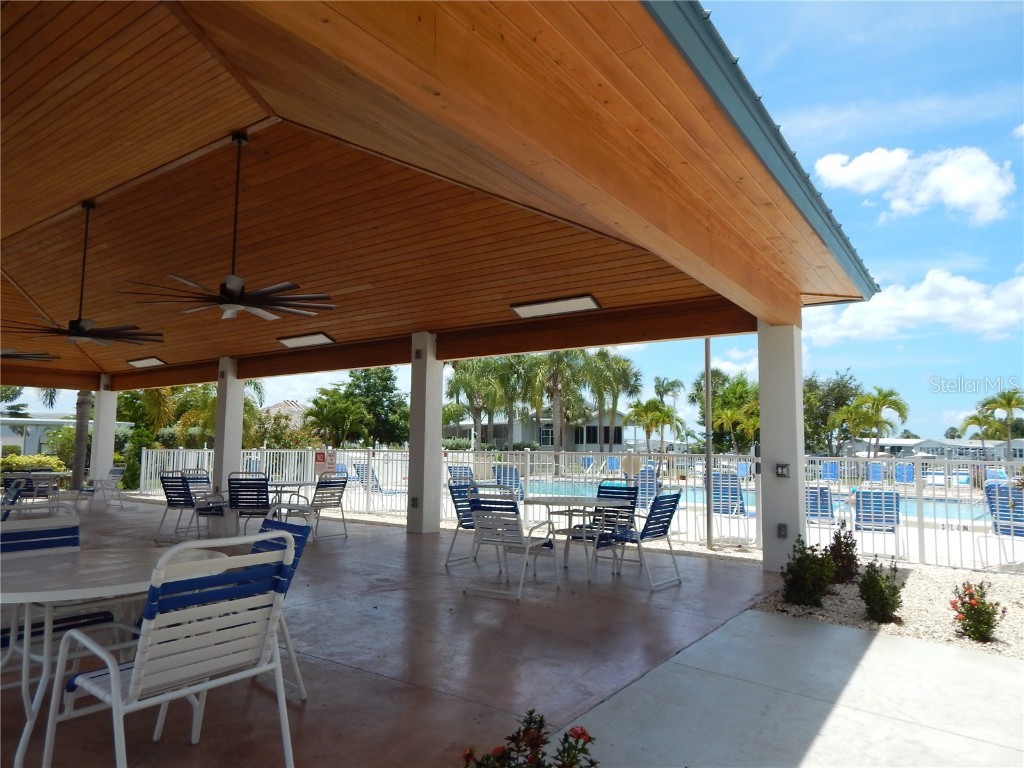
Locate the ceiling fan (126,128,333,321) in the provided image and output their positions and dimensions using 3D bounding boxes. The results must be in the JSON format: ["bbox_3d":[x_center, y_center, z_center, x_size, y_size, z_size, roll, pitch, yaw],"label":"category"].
[{"bbox_3d":[-2.798,-1.654,6.569,1.971,1.869,1.971,-3,-7,35],"label":"ceiling fan"}]

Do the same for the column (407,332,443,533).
[{"bbox_3d":[-1.322,0.730,9.929,0.346,2.984,0.346,-3,-7,35],"label":"column"}]

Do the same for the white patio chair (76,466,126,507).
[{"bbox_3d":[-8.048,1.975,12.722,0.580,0.900,0.660,-3,-6,35],"label":"white patio chair"}]

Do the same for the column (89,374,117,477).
[{"bbox_3d":[-9.937,1.260,15.854,0.361,2.945,0.361,-3,-7,34],"label":"column"}]

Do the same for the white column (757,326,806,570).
[{"bbox_3d":[2.882,0.642,6.989,0.346,2.688,0.346,-3,-7,35],"label":"white column"}]

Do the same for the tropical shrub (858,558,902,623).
[{"bbox_3d":[2.819,1.572,4.959,0.320,0.459,0.320,-3,-6,29],"label":"tropical shrub"}]

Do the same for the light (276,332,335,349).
[{"bbox_3d":[-3.596,-0.748,11.361,1.240,0.050,0.330,-3,-27,35],"label":"light"}]

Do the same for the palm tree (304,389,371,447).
[{"bbox_3d":[-6.846,1.899,25.343,2.600,3.459,2.600,2,-5,-15],"label":"palm tree"}]

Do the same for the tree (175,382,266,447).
[{"bbox_3d":[-9.447,1.380,20.834,3.000,3.647,3.000,3,-6,-24],"label":"tree"}]

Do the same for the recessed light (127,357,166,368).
[{"bbox_3d":[-8.137,-0.465,14.503,1.240,0.050,0.330,-3,-27,35],"label":"recessed light"}]

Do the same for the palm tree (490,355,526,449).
[{"bbox_3d":[-0.147,1.549,36.950,2.400,6.623,2.400,0,-6,0],"label":"palm tree"}]

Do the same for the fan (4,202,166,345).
[{"bbox_3d":[-5.683,-1.492,8.624,1.971,1.905,1.971,-3,-7,35],"label":"fan"}]

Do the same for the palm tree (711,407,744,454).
[{"bbox_3d":[11.303,2.831,33.849,1.850,3.325,1.850,-1,-5,18],"label":"palm tree"}]

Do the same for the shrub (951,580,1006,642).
[{"bbox_3d":[3.299,1.592,4.589,0.352,0.403,0.352,-3,-7,35],"label":"shrub"}]

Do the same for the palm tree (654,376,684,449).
[{"bbox_3d":[13.930,3.064,57.667,2.800,7.317,2.800,-1,-5,14],"label":"palm tree"}]

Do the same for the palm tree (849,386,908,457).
[{"bbox_3d":[16.296,2.234,28.617,2.450,4.267,2.450,-2,-6,29],"label":"palm tree"}]

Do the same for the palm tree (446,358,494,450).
[{"bbox_3d":[-2.018,1.546,33.921,2.600,6.011,2.600,0,-6,0],"label":"palm tree"}]

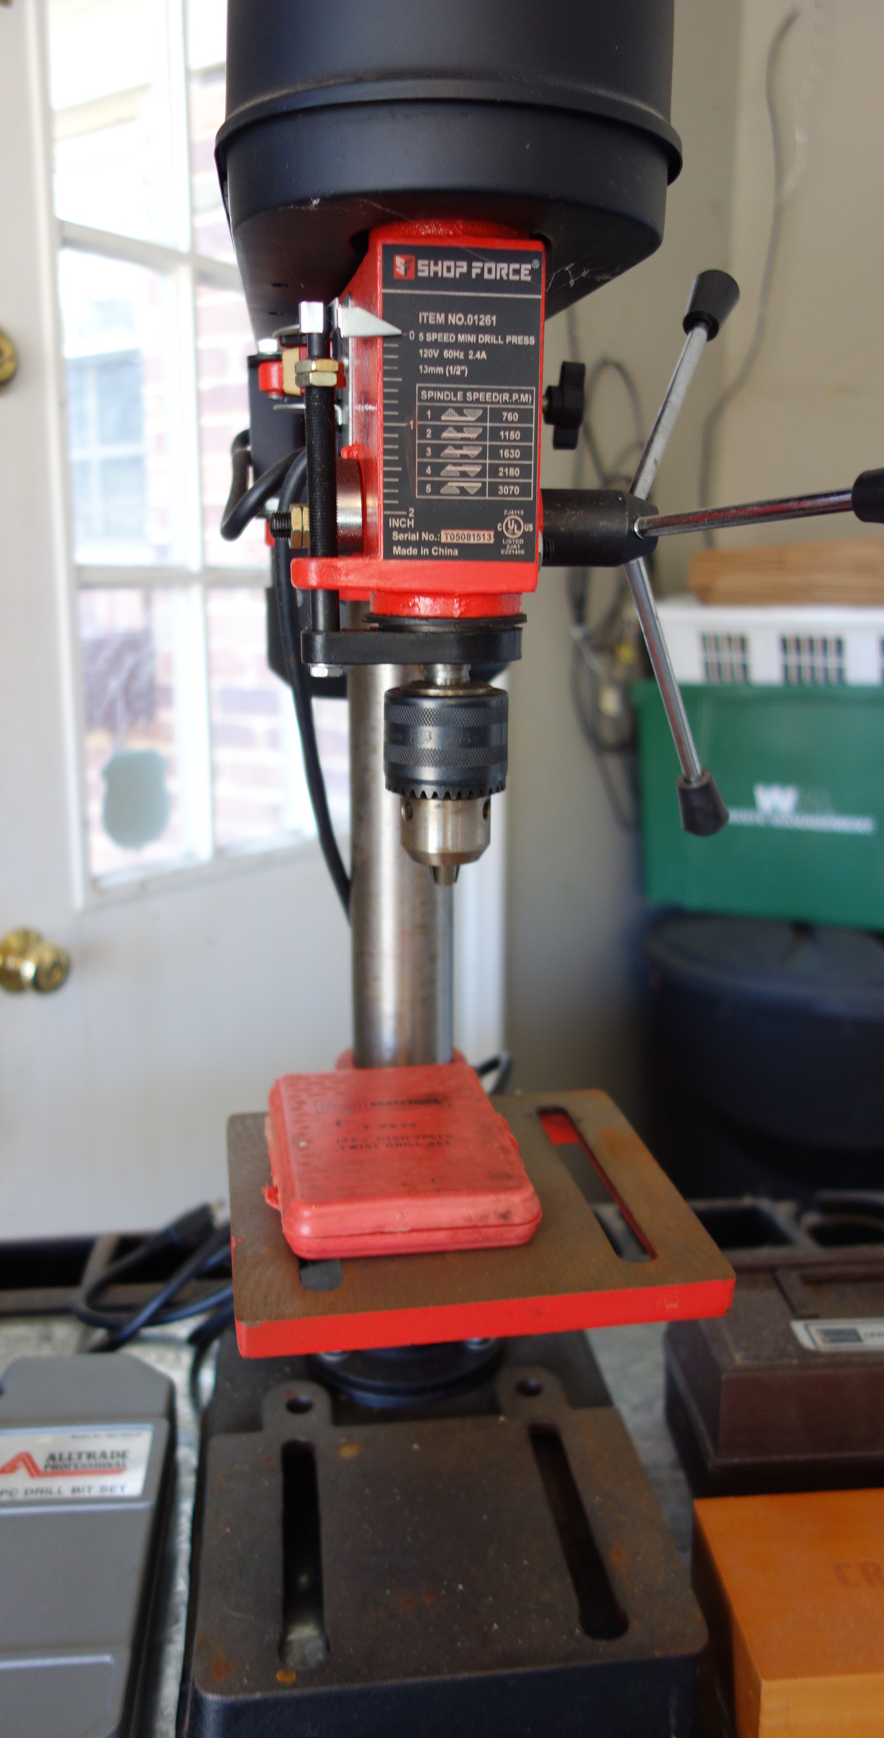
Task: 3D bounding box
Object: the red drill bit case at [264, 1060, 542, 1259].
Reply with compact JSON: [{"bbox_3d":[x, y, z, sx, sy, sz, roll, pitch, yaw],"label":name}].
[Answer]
[{"bbox_3d":[-0.018,0.105,0.504,0.092,0.020,0.119,-2,14,-9],"label":"red drill bit case"}]

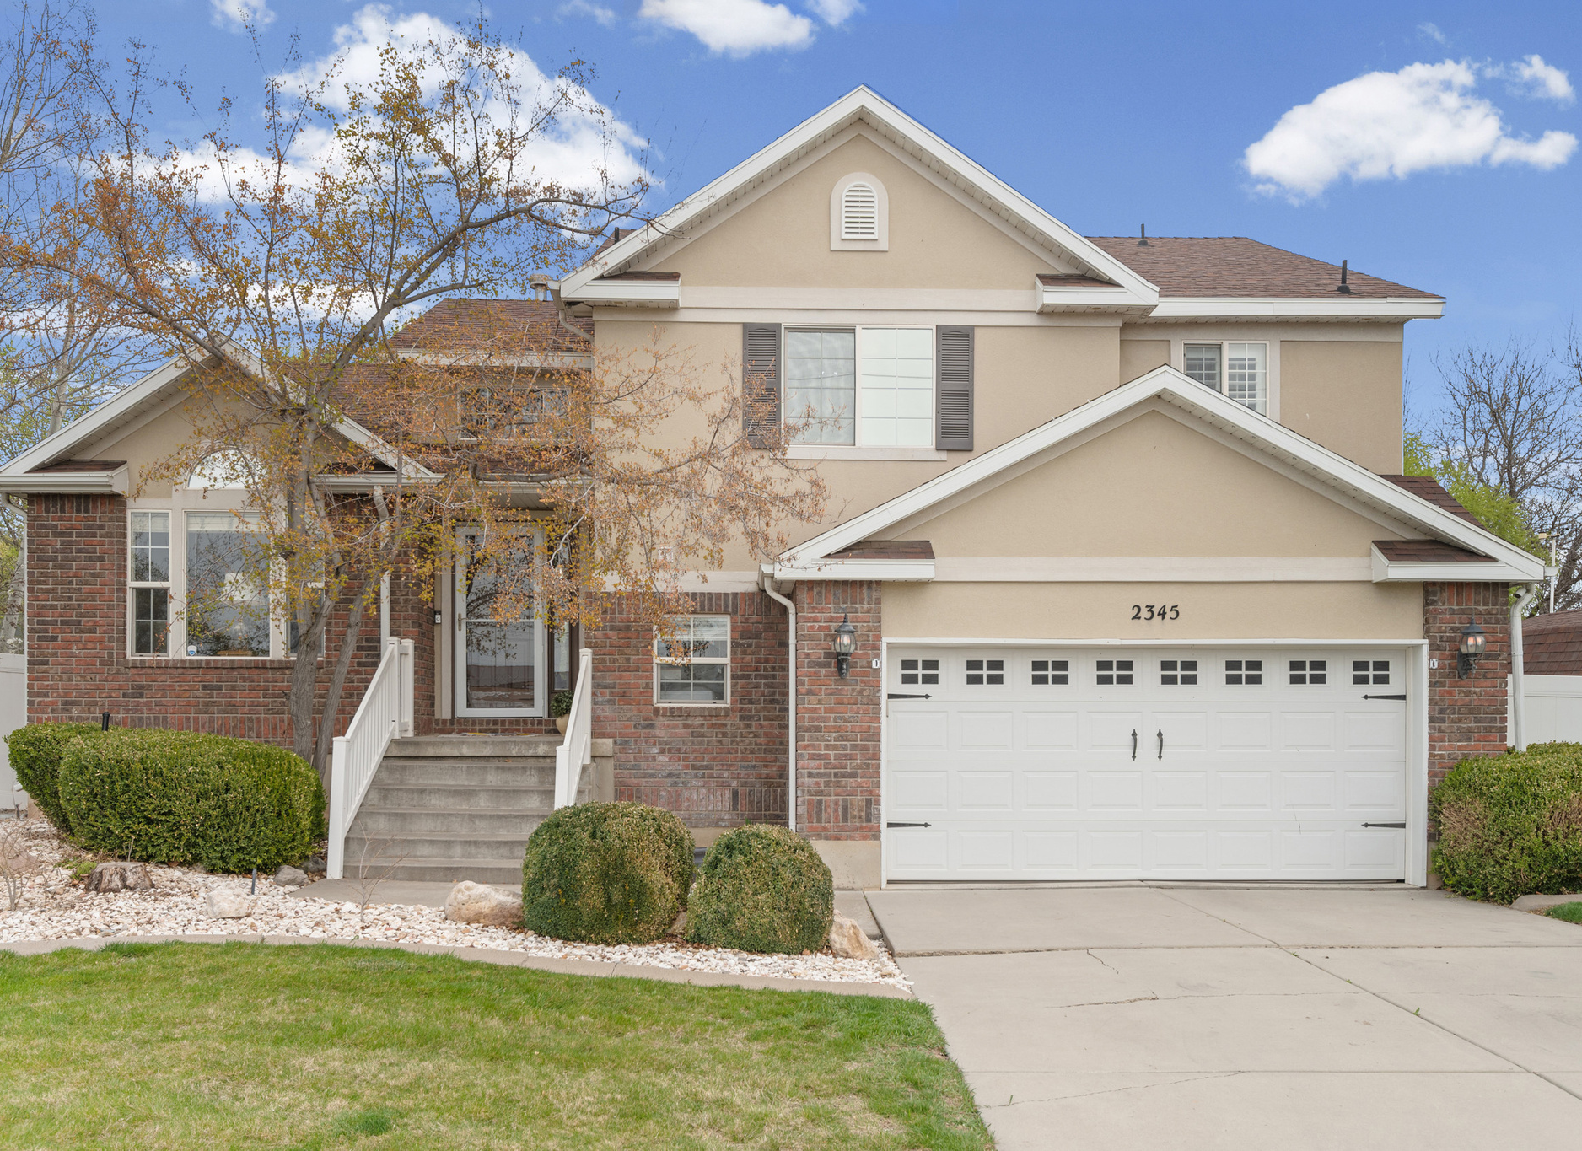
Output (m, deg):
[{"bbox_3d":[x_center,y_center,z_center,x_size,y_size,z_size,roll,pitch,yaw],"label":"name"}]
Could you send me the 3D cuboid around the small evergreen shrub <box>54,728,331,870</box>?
[{"bbox_3d":[-5.349,1.958,11.100,2.200,1.100,1.200,0,-2,3],"label":"small evergreen shrub"}]

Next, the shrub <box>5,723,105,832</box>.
[{"bbox_3d":[-6.874,1.877,11.800,1.000,1.000,1.000,0,-2,-2],"label":"shrub"}]

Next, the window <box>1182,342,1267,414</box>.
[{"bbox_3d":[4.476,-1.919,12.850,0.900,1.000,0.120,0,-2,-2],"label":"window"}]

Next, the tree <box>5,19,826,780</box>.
[{"bbox_3d":[-3.380,-1.213,11.100,7.300,7.400,5.600,0,-2,-2],"label":"tree"}]

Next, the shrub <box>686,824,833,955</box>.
[{"bbox_3d":[-0.207,2.097,8.500,0.990,0.820,0.970,0,-2,-2],"label":"shrub"}]

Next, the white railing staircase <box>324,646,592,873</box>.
[{"bbox_3d":[-2.929,1.611,11.450,2.040,2.070,2.050,0,-2,-2],"label":"white railing staircase"}]

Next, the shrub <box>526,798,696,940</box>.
[{"bbox_3d":[-1.297,2.059,8.850,1.180,0.900,1.150,0,-2,-2],"label":"shrub"}]

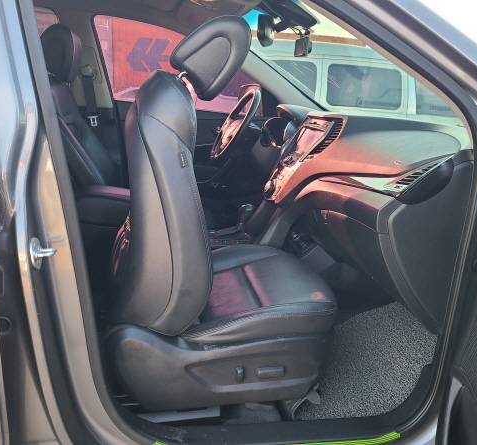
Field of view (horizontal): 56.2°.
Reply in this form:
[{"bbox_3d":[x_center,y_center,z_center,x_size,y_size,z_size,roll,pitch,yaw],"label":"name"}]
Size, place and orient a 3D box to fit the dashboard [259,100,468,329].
[{"bbox_3d":[0.344,-0.162,1.761,0.480,0.600,1.400,2,11,-15],"label":"dashboard"}]

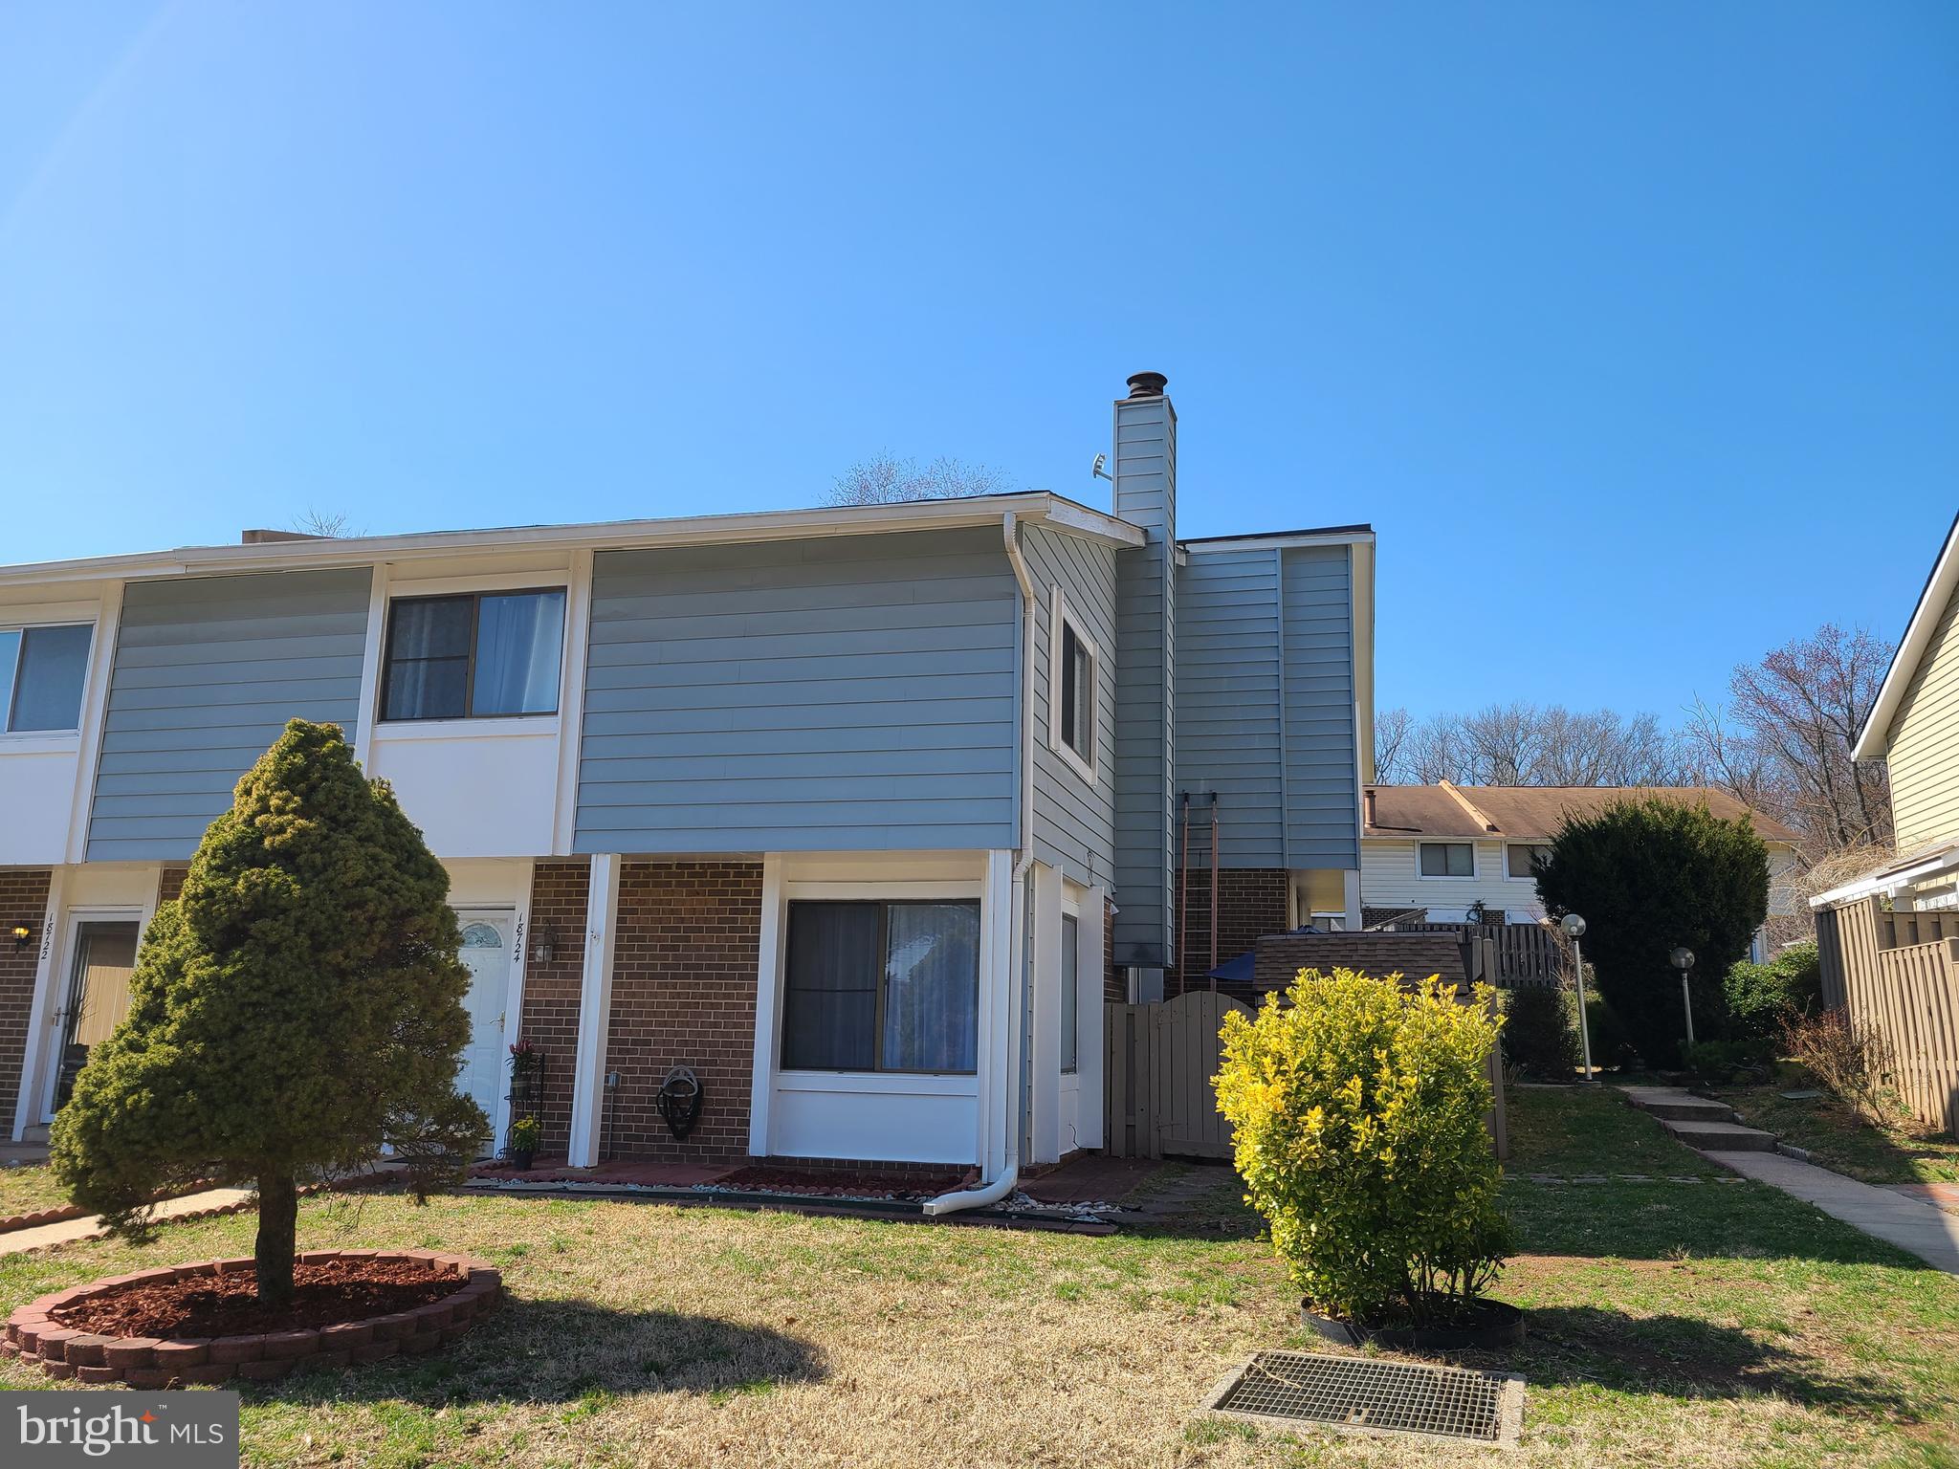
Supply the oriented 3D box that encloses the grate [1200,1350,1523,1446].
[{"bbox_3d":[1.468,2.502,5.513,1.070,0.060,1.030,-3,-11,21],"label":"grate"}]

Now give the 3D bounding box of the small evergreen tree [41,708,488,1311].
[{"bbox_3d":[-3.154,1.239,6.820,1.770,2.652,1.770,-2,-12,14],"label":"small evergreen tree"}]

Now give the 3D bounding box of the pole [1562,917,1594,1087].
[{"bbox_3d":[8.801,3.830,21.483,0.350,2.399,0.350,-2,-12,14],"label":"pole"}]

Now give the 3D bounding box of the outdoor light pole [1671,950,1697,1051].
[{"bbox_3d":[10.392,4.107,21.522,0.350,1.950,0.350,-2,-12,14],"label":"outdoor light pole"}]

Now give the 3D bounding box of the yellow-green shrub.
[{"bbox_3d":[1.776,1.906,6.845,1.330,1.565,1.260,-2,-12,14],"label":"yellow-green shrub"}]

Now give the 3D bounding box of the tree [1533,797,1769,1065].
[{"bbox_3d":[11.345,3.384,24.944,3.540,4.559,3.363,-2,-12,14],"label":"tree"}]

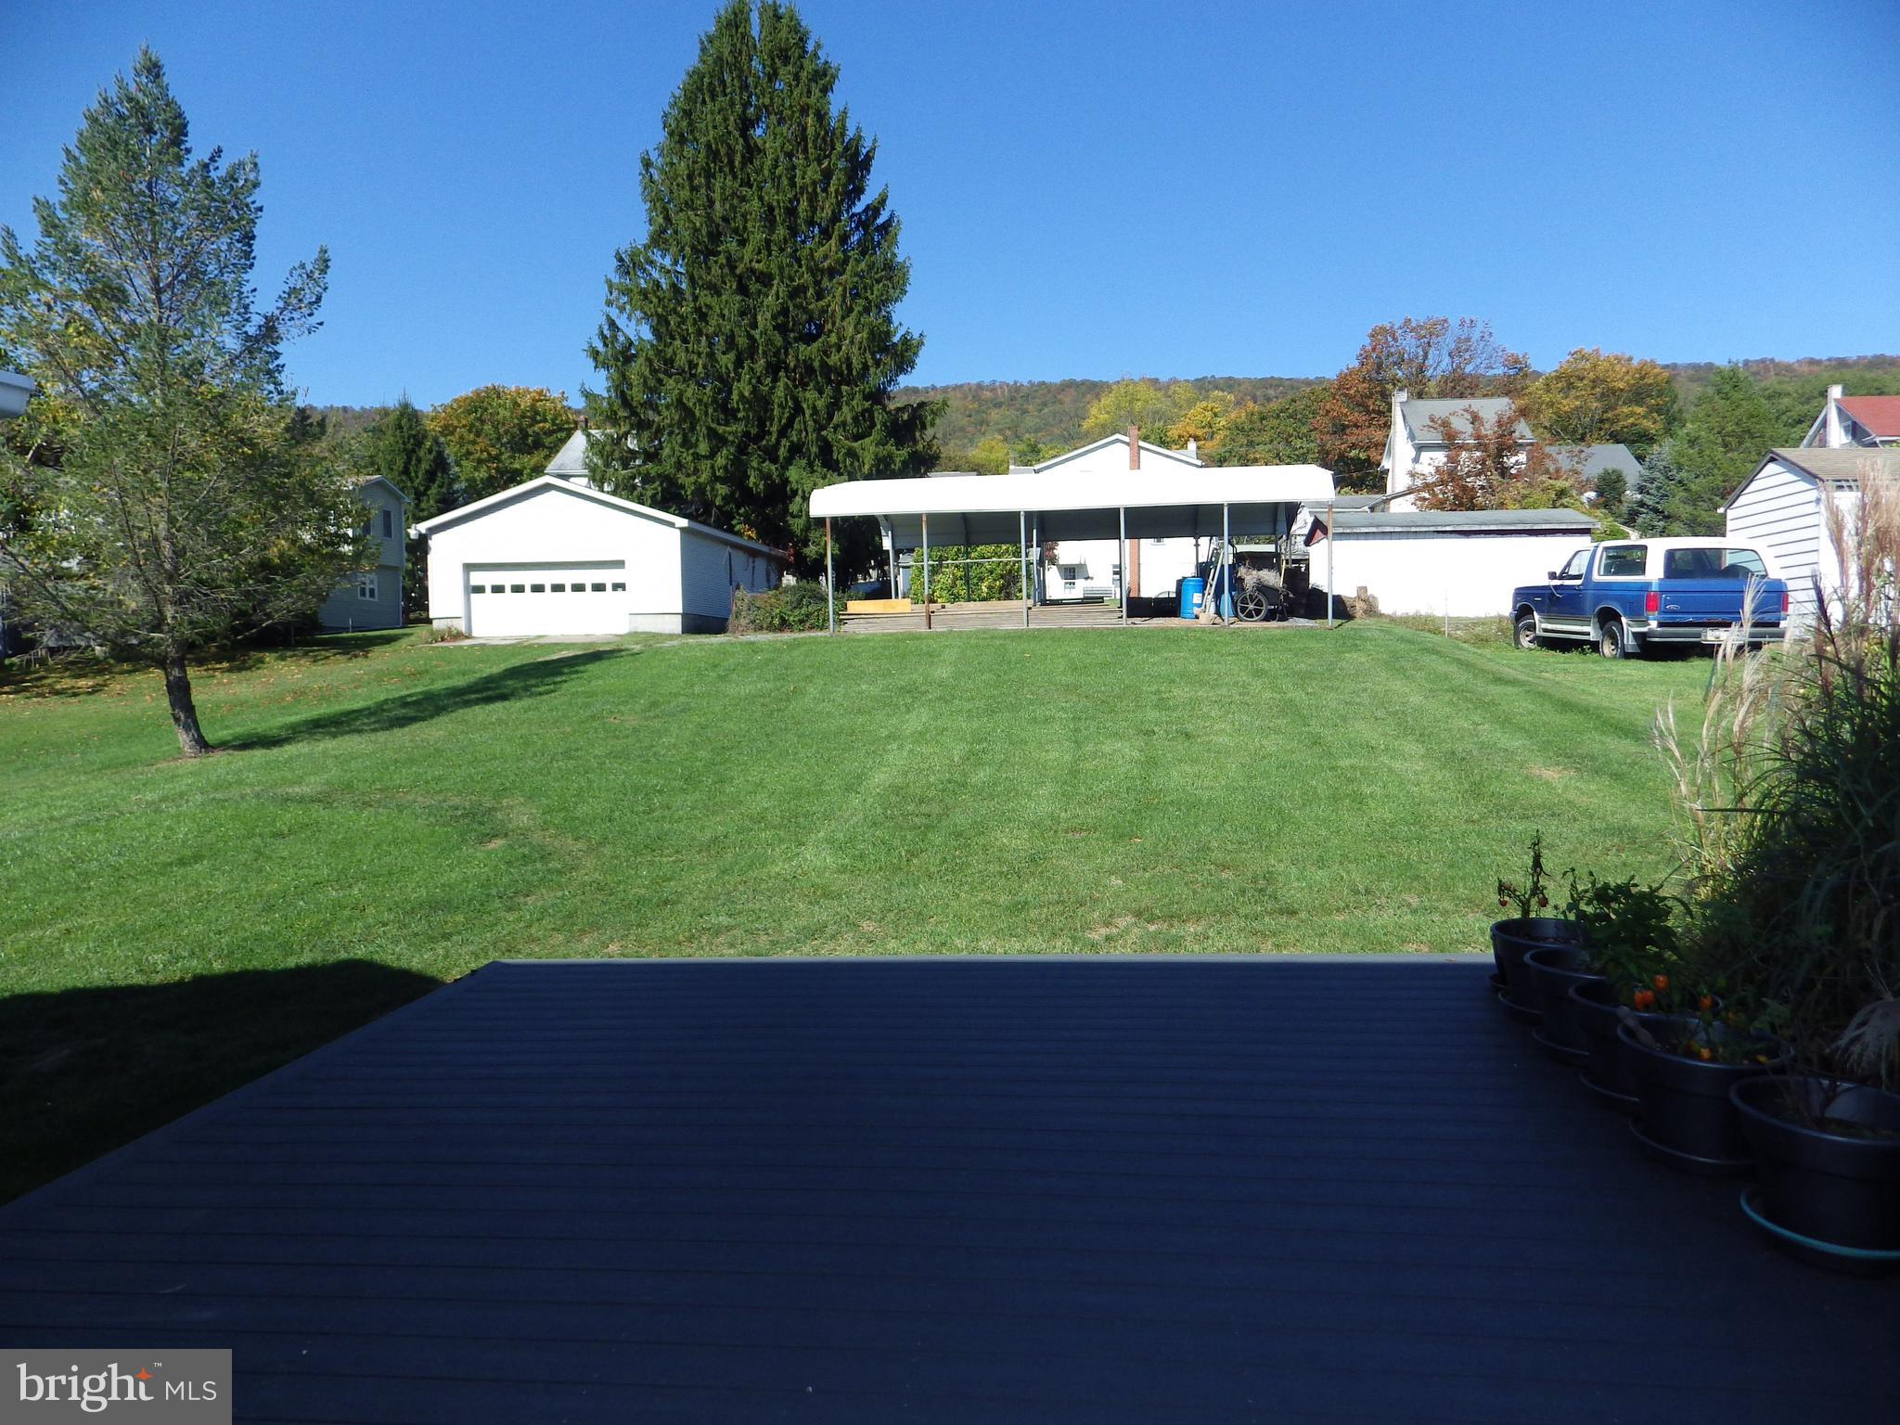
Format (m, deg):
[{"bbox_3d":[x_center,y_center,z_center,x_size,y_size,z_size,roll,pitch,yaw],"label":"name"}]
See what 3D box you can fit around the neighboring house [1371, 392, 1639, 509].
[{"bbox_3d":[29.709,-13.148,65.516,11.000,9.000,8.100,-1,2,6],"label":"neighboring house"}]

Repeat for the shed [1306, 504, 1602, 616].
[{"bbox_3d":[12.883,-3.806,31.717,6.350,2.950,3.600,-1,2,6],"label":"shed"}]

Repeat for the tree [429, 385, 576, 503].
[{"bbox_3d":[-27.491,-13.563,74.247,9.000,13.000,9.000,-1,2,7],"label":"tree"}]

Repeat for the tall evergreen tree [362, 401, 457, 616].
[{"bbox_3d":[-26.000,-9.870,58.000,4.800,10.700,4.800,-1,2,7],"label":"tall evergreen tree"}]

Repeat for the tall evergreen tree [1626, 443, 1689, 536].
[{"bbox_3d":[29.300,-7.960,50.000,3.200,6.500,3.200,-1,2,7],"label":"tall evergreen tree"}]

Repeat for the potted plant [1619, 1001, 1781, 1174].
[{"bbox_3d":[2.029,0.990,3.253,0.410,0.400,0.410,-1,2,7],"label":"potted plant"}]

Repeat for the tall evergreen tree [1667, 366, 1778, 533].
[{"bbox_3d":[39.700,-11.900,62.000,6.000,11.800,6.000,-1,2,7],"label":"tall evergreen tree"}]

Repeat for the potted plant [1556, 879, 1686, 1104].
[{"bbox_3d":[2.067,0.839,3.657,0.430,0.670,0.430,-1,2,7],"label":"potted plant"}]

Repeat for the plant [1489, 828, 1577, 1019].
[{"bbox_3d":[2.240,0.790,4.510,0.410,0.670,0.410,-1,2,7],"label":"plant"}]

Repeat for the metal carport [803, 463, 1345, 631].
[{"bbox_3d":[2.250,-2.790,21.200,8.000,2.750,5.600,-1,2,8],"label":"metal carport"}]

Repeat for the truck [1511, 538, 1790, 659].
[{"bbox_3d":[10.800,-1.750,19.100,2.000,1.860,4.600,0,5,1],"label":"truck"}]

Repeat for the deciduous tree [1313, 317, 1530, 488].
[{"bbox_3d":[30.400,-16.500,78.000,13.500,18.000,13.000,-1,2,7],"label":"deciduous tree"}]

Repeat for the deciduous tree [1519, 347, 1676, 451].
[{"bbox_3d":[41.969,-17.141,78.247,9.800,13.000,9.800,-1,2,7],"label":"deciduous tree"}]

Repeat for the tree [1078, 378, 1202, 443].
[{"bbox_3d":[14.200,-16.800,90.000,9.500,16.500,9.500,-1,2,7],"label":"tree"}]

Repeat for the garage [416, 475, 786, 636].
[{"bbox_3d":[-10.572,-4.526,39.181,7.950,4.500,10.900,-1,2,7],"label":"garage"}]

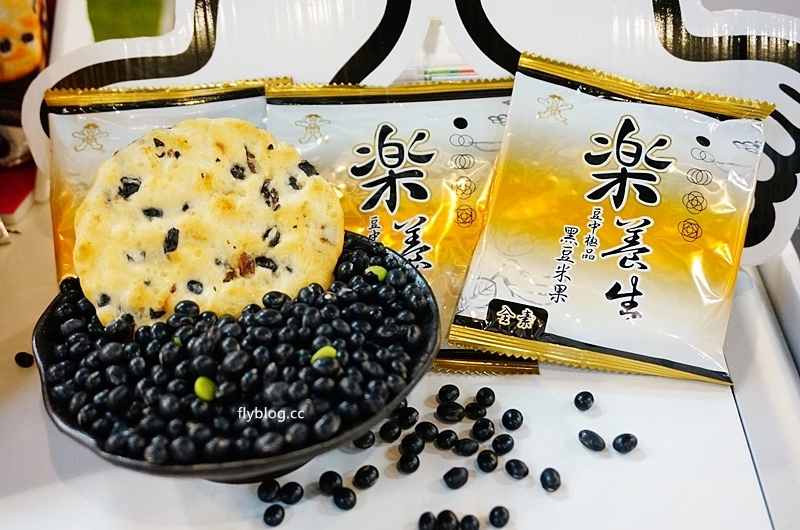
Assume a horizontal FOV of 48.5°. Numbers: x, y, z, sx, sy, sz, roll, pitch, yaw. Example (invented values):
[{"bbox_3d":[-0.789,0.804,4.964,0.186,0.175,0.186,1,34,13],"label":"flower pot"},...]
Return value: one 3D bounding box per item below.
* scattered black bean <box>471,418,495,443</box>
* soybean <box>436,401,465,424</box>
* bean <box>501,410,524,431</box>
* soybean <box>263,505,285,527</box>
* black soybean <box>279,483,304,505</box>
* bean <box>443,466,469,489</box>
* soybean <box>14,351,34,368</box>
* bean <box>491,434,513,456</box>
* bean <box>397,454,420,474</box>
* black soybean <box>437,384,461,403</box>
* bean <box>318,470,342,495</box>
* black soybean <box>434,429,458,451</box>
[{"bbox_3d":[0.034,0.066,0.354,0.009,0.008,0.010,6,29,11],"label":"scattered black bean"},{"bbox_3d":[0.020,0.058,0.349,0.011,0.008,0.009,2,32,4],"label":"soybean"},{"bbox_3d":[0.043,0.059,0.340,0.008,0.008,0.008,0,33,0],"label":"bean"},{"bbox_3d":[-0.044,0.089,0.314,0.007,0.006,0.009,4,28,7],"label":"soybean"},{"bbox_3d":[-0.038,0.081,0.313,0.008,0.008,0.008,-5,32,-8],"label":"black soybean"},{"bbox_3d":[0.020,0.076,0.315,0.009,0.007,0.007,-12,35,-18],"label":"bean"},{"bbox_3d":[-0.156,0.039,0.368,0.008,0.006,0.006,15,36,21],"label":"soybean"},{"bbox_3d":[0.039,0.068,0.334,0.008,0.008,0.009,5,32,8],"label":"bean"},{"bbox_3d":[0.003,0.073,0.325,0.008,0.008,0.008,0,32,1],"label":"bean"},{"bbox_3d":[0.020,0.052,0.359,0.009,0.008,0.008,2,32,4],"label":"black soybean"},{"bbox_3d":[-0.025,0.081,0.327,0.008,0.008,0.009,-3,28,-5],"label":"bean"},{"bbox_3d":[0.018,0.065,0.331,0.008,0.007,0.007,-13,36,-20],"label":"black soybean"}]

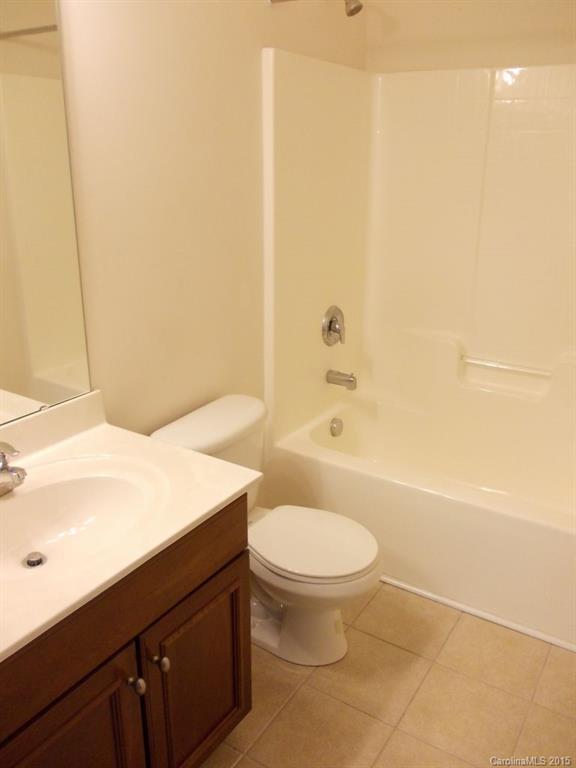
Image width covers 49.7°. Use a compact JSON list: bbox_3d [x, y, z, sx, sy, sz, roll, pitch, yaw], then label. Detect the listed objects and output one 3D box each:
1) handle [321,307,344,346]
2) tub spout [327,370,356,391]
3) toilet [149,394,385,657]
[{"bbox_3d":[0.229,-0.256,2.788,0.072,0.185,0.180,12,23,31],"label":"handle"},{"bbox_3d":[0.249,-0.015,2.838,0.143,0.078,0.060,12,23,31],"label":"tub spout"},{"bbox_3d":[-0.026,0.509,2.074,0.693,0.743,0.460,12,23,31],"label":"toilet"}]

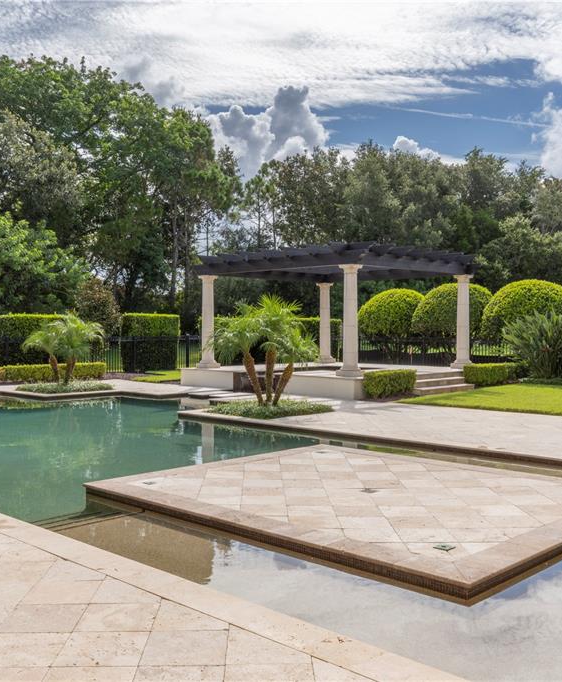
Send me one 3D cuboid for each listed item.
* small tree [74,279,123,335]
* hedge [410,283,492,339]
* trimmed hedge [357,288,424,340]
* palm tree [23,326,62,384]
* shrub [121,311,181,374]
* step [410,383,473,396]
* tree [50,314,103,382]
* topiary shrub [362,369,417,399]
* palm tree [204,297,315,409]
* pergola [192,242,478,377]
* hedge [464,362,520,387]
[{"bbox_3d":[-7.979,-1.393,32.484,2.100,2.650,2.100,1,1,44],"label":"small tree"},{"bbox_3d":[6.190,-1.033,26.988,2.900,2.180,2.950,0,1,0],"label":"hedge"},{"bbox_3d":[4.050,-0.873,27.089,2.400,2.060,2.500,0,1,0],"label":"trimmed hedge"},{"bbox_3d":[-6.380,0.385,19.909,1.350,1.578,1.300,0,1,0],"label":"palm tree"},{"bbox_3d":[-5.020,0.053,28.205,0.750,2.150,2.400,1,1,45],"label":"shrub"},{"bbox_3d":[4.133,1.238,19.001,0.380,0.160,2.400,1,1,44],"label":"step"},{"bbox_3d":[-5.420,0.236,19.706,1.420,1.884,1.380,0,1,0],"label":"tree"},{"bbox_3d":[2.624,1.046,17.719,0.480,0.580,1.640,1,1,44],"label":"topiary shrub"},{"bbox_3d":[-0.368,0.212,14.704,2.100,2.170,2.130,0,1,0],"label":"palm tree"},{"bbox_3d":[1.543,-0.785,20.910,5.600,3.114,5.850,-1,1,-45],"label":"pergola"},{"bbox_3d":[6.120,0.973,21.819,0.650,0.520,1.900,1,1,45],"label":"hedge"}]

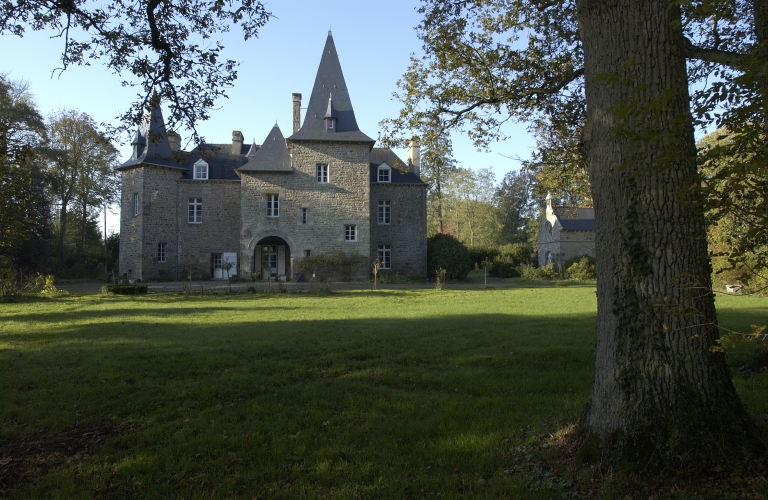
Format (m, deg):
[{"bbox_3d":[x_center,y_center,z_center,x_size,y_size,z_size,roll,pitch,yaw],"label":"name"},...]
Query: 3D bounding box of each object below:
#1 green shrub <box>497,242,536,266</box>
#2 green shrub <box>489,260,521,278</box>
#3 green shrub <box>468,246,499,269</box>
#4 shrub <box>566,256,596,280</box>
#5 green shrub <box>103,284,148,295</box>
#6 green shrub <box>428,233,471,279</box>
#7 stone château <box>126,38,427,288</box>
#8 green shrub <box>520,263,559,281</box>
[{"bbox_3d":[16.500,1.100,66.000,4.900,3.800,4.000,0,-1,0],"label":"green shrub"},{"bbox_3d":[11.830,1.900,52.000,3.000,1.650,2.400,0,-1,0],"label":"green shrub"},{"bbox_3d":[13.500,1.100,72.000,4.400,3.100,3.200,0,-1,0],"label":"green shrub"},{"bbox_3d":[17.400,1.590,46.000,3.000,2.000,2.400,0,-1,0],"label":"shrub"},{"bbox_3d":[-13.084,1.948,26.800,2.300,0.430,1.400,0,-1,0],"label":"green shrub"},{"bbox_3d":[5.650,0.490,47.800,4.500,4.300,4.300,0,-1,0],"label":"green shrub"},{"bbox_3d":[-9.600,-7.950,46.900,27.000,21.300,11.000,0,-1,-9],"label":"stone château"},{"bbox_3d":[13.800,1.870,47.000,3.300,1.500,2.400,0,-1,0],"label":"green shrub"}]

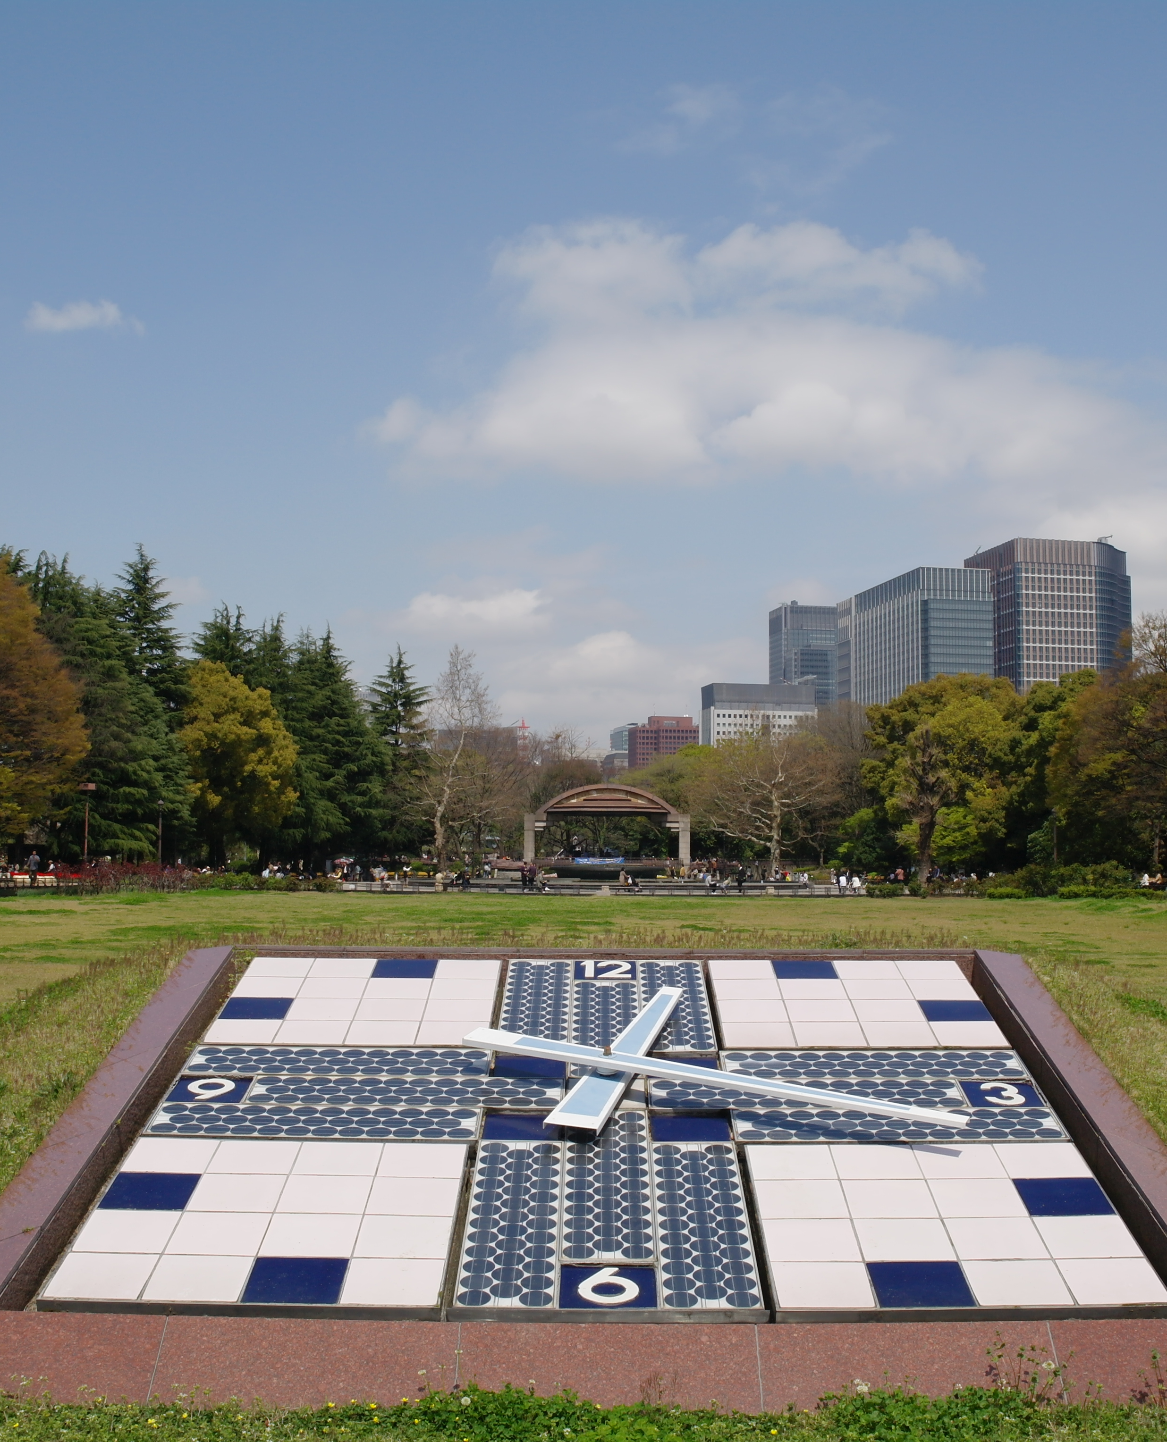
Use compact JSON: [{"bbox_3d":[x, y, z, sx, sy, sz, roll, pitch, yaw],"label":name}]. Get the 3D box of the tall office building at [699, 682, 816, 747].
[{"bbox_3d":[113.595,33.035,1048.366,68.000,110.000,31.000,1,-5,-11],"label":"tall office building"}]

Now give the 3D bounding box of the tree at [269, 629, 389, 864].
[{"bbox_3d":[-23.533,2.765,149.083,11.000,22.642,11.000,0,-5,0],"label":"tree"}]

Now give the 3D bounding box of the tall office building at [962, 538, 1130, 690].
[{"bbox_3d":[263.334,-9.122,893.840,82.000,169.000,66.000,1,-5,-11],"label":"tall office building"}]

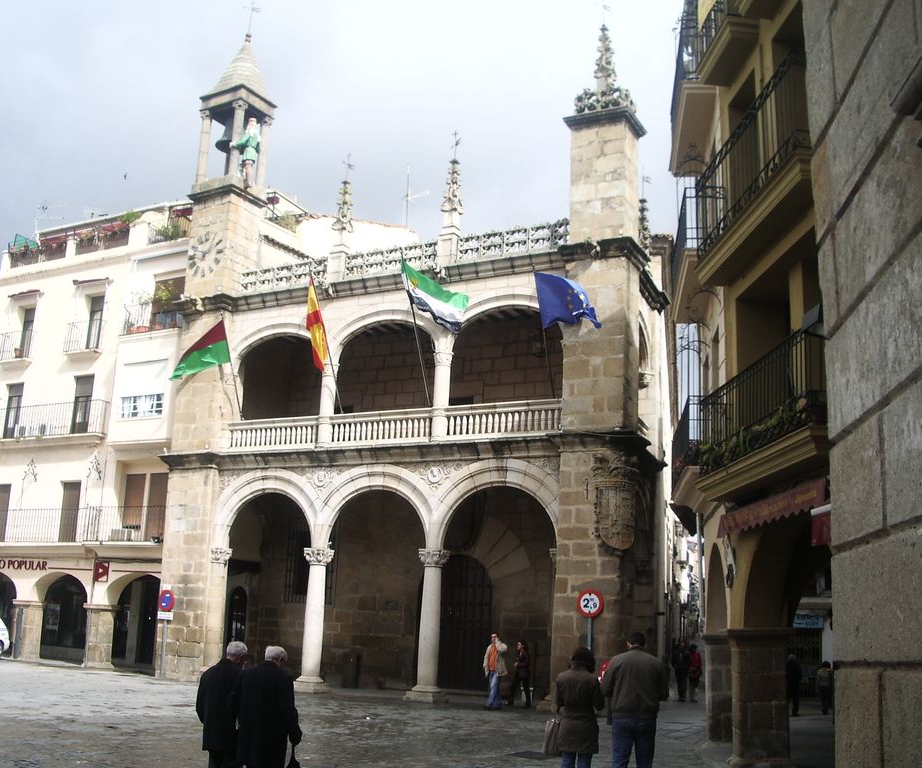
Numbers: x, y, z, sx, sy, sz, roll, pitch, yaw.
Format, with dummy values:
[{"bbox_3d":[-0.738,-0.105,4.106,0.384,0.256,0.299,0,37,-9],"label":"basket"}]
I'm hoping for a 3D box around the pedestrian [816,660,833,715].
[{"bbox_3d":[10.235,8.547,29.146,0.480,1.451,0.340,2,-12,3],"label":"pedestrian"}]

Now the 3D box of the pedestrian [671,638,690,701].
[{"bbox_3d":[6.274,8.106,29.504,0.520,1.750,0.350,-2,-14,19],"label":"pedestrian"}]

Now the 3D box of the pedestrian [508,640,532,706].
[{"bbox_3d":[1.444,7.010,25.187,0.550,1.600,0.450,8,-15,-22],"label":"pedestrian"}]

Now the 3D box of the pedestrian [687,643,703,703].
[{"bbox_3d":[6.654,8.198,29.489,0.480,1.620,0.350,-2,-14,19],"label":"pedestrian"}]

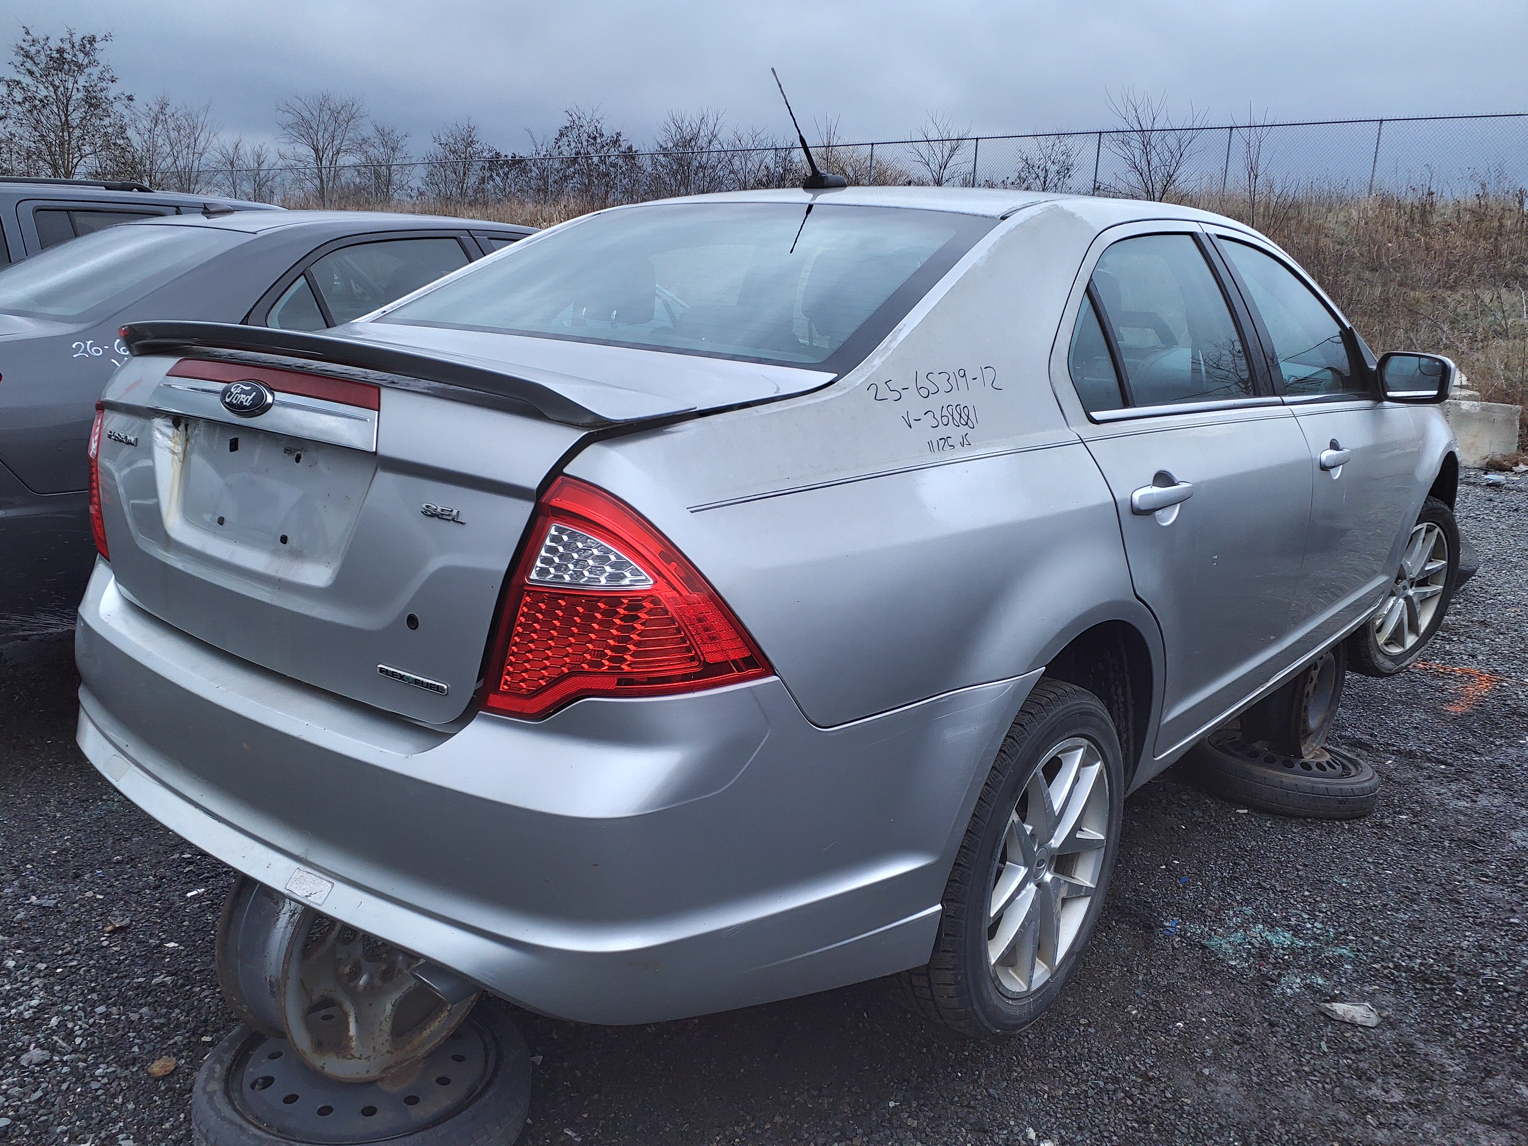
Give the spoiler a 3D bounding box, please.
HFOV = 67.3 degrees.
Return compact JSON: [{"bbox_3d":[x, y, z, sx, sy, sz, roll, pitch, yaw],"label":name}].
[{"bbox_3d":[-0.663,-0.326,1.748,1.270,0.090,0.250,13,17,39],"label":"spoiler"}]

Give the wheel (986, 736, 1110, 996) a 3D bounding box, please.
[{"bbox_3d":[0.443,0.500,2.062,0.180,0.470,0.470,13,17,39],"label":"wheel"}]

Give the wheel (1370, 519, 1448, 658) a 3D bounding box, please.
[{"bbox_3d":[2.240,0.036,4.128,0.465,0.465,0.180,-5,17,-34],"label":"wheel"}]

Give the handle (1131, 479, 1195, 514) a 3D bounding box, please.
[{"bbox_3d":[0.730,-0.143,2.094,0.047,0.048,0.215,13,17,39],"label":"handle"}]

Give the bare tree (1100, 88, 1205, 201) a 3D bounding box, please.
[{"bbox_3d":[9.300,-10.109,27.300,2.400,2.872,2.200,6,12,17],"label":"bare tree"}]

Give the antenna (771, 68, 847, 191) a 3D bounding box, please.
[{"bbox_3d":[0.102,-0.971,2.530,0.060,0.230,0.245,13,17,39],"label":"antenna"}]

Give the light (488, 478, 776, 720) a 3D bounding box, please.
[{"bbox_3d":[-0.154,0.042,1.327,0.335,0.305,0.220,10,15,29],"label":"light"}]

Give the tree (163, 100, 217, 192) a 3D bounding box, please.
[{"bbox_3d":[-21.263,-15.539,42.500,2.100,4.000,2.100,3,11,0],"label":"tree"}]

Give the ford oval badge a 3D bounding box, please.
[{"bbox_3d":[-0.752,-0.254,1.655,0.146,0.057,0.012,13,2,39],"label":"ford oval badge"}]

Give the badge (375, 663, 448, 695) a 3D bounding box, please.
[{"bbox_3d":[-0.441,0.132,1.438,0.142,0.019,0.005,11,16,34],"label":"badge"}]

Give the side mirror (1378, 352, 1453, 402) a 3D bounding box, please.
[{"bbox_3d":[1.837,-0.551,3.249,0.198,0.143,0.125,13,17,39],"label":"side mirror"}]

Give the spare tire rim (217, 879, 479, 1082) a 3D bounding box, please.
[{"bbox_3d":[-0.674,0.612,1.953,0.187,0.428,0.428,3,10,36],"label":"spare tire rim"}]

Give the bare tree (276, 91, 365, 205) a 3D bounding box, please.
[{"bbox_3d":[-17.944,-17.073,46.500,3.600,4.988,3.400,-2,12,-21],"label":"bare tree"}]

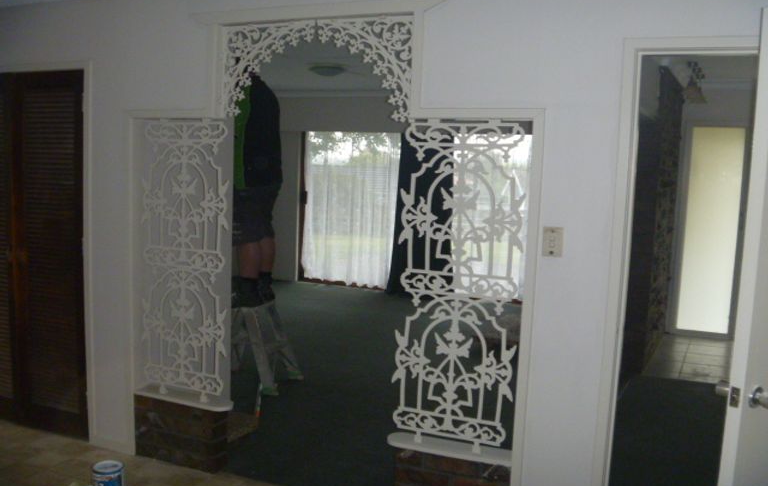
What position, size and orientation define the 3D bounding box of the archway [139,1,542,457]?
[{"bbox_3d":[-0.323,-0.070,3.460,2.020,1.880,0.150,5,8,23],"label":"archway"}]

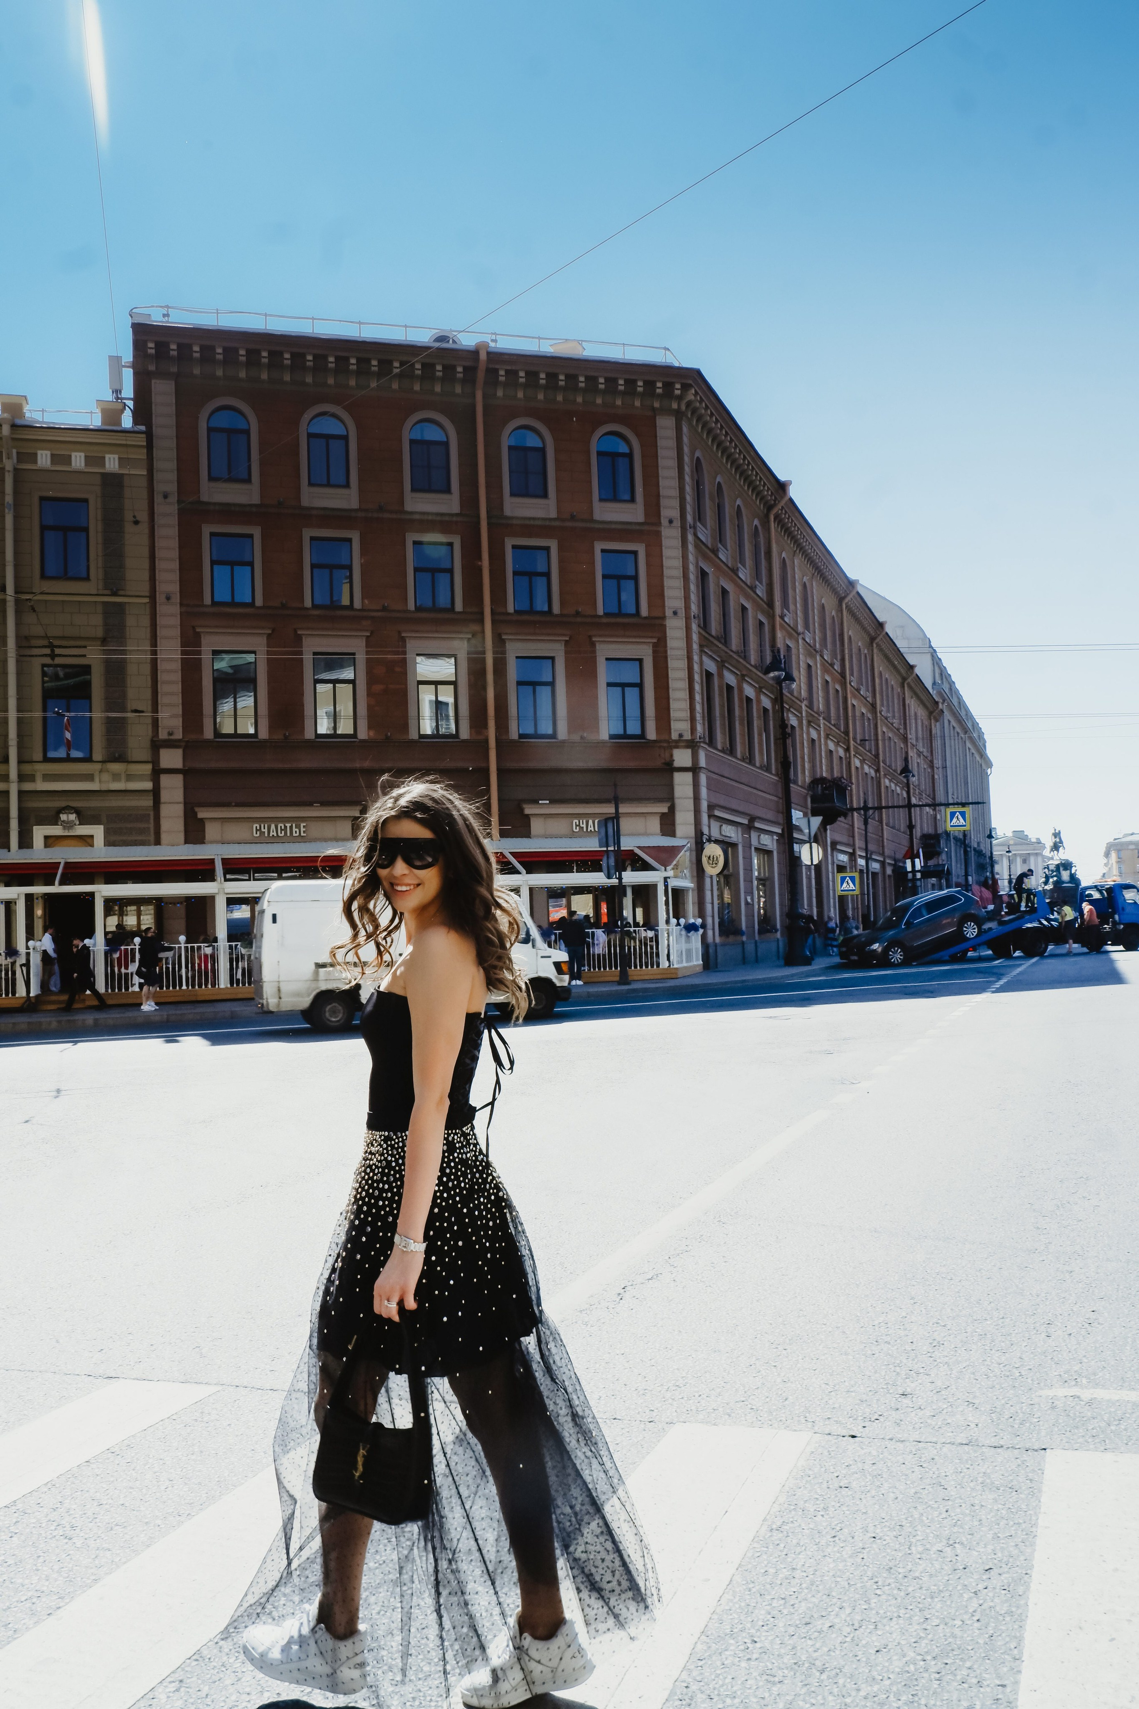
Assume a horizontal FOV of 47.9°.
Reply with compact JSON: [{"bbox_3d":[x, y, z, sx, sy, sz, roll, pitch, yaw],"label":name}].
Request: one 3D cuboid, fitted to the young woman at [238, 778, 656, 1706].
[{"bbox_3d":[-0.240,0.748,2.494,0.760,1.700,0.520,-3,-4,10],"label":"young woman"}]

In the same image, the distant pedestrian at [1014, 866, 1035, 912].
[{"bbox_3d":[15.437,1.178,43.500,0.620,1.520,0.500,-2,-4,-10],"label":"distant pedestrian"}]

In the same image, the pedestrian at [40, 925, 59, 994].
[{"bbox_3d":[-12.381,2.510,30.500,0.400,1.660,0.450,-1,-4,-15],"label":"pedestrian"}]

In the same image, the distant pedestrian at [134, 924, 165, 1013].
[{"bbox_3d":[-8.549,2.316,26.000,0.420,1.720,0.460,-4,-4,25],"label":"distant pedestrian"}]

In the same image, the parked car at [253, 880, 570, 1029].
[{"bbox_3d":[-2.673,1.682,21.840,5.200,2.360,1.970,-1,-4,-18],"label":"parked car"}]

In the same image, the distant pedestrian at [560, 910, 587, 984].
[{"bbox_3d":[0.095,2.210,30.300,0.550,1.760,0.380,-3,-4,5],"label":"distant pedestrian"}]

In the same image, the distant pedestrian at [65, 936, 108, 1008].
[{"bbox_3d":[-10.413,2.559,27.600,0.850,1.580,0.500,-2,-4,-10],"label":"distant pedestrian"}]

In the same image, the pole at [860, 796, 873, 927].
[{"bbox_3d":[11.964,0.822,51.111,0.280,6.200,0.280,-1,-4,-15],"label":"pole"}]

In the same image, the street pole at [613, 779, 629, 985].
[{"bbox_3d":[1.207,0.661,29.954,0.300,4.780,0.300,-1,-4,-15],"label":"street pole"}]

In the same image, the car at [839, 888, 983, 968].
[{"bbox_3d":[10.308,2.224,38.700,4.490,1.670,1.850,-15,2,-23],"label":"car"}]

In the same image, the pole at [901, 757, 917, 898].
[{"bbox_3d":[17.602,-0.206,66.006,0.600,9.630,0.600,-1,-4,-15],"label":"pole"}]

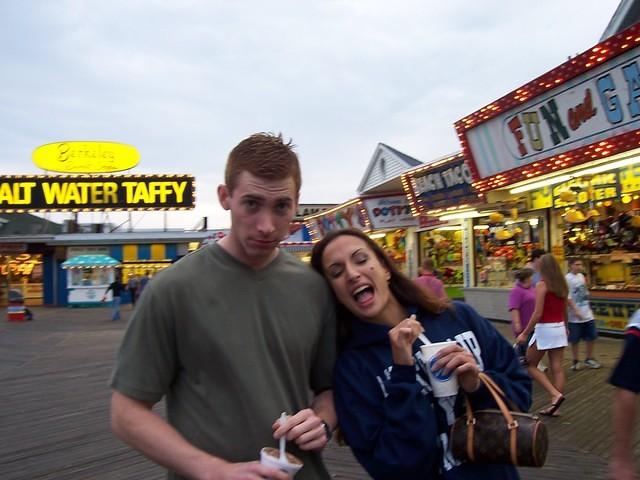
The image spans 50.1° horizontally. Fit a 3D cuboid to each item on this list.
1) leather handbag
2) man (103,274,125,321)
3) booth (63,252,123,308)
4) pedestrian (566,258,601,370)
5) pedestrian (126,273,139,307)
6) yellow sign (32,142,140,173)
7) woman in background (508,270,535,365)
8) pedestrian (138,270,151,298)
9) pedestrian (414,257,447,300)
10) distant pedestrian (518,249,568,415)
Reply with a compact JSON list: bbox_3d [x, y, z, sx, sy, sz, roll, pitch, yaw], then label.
[{"bbox_3d":[0.438,0.437,1.680,0.235,0.225,0.130,-3,-4,31],"label":"leather handbag"},{"bbox_3d":[-7.810,2.200,26.000,0.550,1.760,0.500,2,-4,-45],"label":"man"},{"bbox_3d":[-12.821,2.382,38.300,3.100,2.950,1.900,-1,-3,-5],"label":"booth"},{"bbox_3d":[4.098,1.127,10.600,0.500,1.690,0.370,-1,-3,-14],"label":"pedestrian"},{"bbox_3d":[-9.593,2.735,35.000,0.520,1.740,0.420,-2,-3,6],"label":"pedestrian"},{"bbox_3d":[-14.165,-5.005,41.500,6.500,1.820,0.300,-1,-3,-5],"label":"yellow sign"},{"bbox_3d":[3.228,1.218,10.800,0.470,1.570,0.420,2,-4,-45],"label":"woman in background"},{"bbox_3d":[-7.907,2.480,31.000,0.500,1.740,0.420,-3,-4,30],"label":"pedestrian"},{"bbox_3d":[1.938,1.218,12.000,0.520,1.760,0.400,-3,-3,20],"label":"pedestrian"},{"bbox_3d":[2.326,0.994,7.150,0.560,1.660,0.450,-3,-4,30],"label":"distant pedestrian"}]

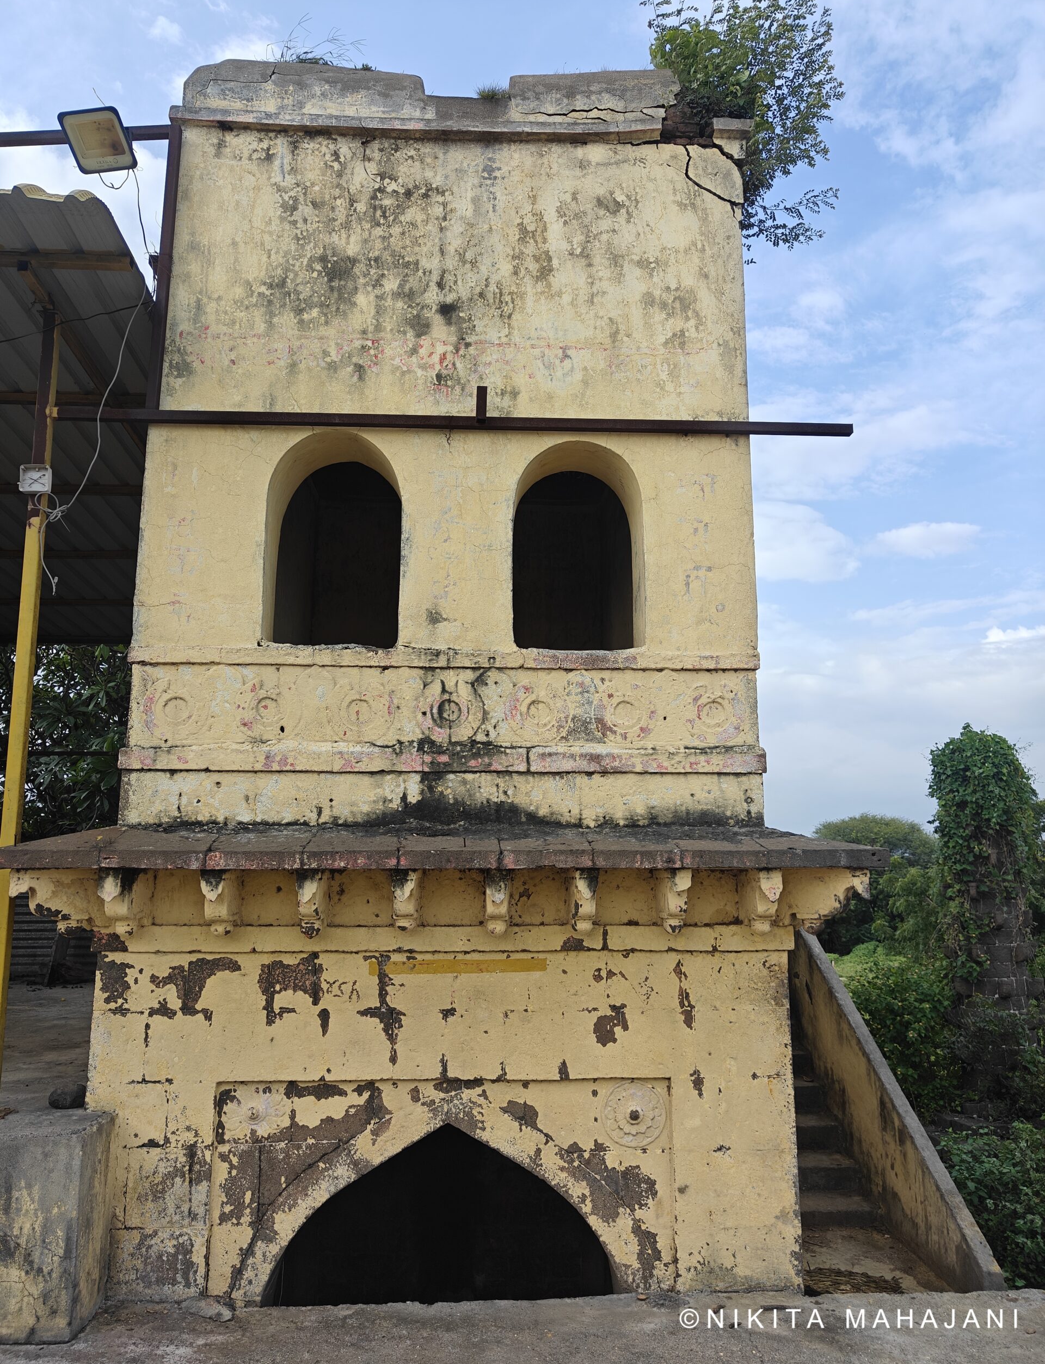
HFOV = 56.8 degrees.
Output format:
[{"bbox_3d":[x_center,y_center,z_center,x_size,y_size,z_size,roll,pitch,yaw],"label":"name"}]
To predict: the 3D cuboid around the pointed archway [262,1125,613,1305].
[{"bbox_3d":[-0.338,2.163,4.013,1.387,0.677,0.250,0,-9,-2],"label":"pointed archway"}]

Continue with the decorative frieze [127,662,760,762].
[{"bbox_3d":[-0.338,0.142,4.357,2.818,0.452,0.120,0,-9,-2],"label":"decorative frieze"}]

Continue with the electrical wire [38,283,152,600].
[{"bbox_3d":[-1.963,-1.131,4.387,0.422,1.500,0.150,0,-9,-2],"label":"electrical wire"}]

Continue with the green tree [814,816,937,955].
[{"bbox_3d":[9.287,5.670,25.415,4.200,4.400,4.000,0,-9,0],"label":"green tree"}]

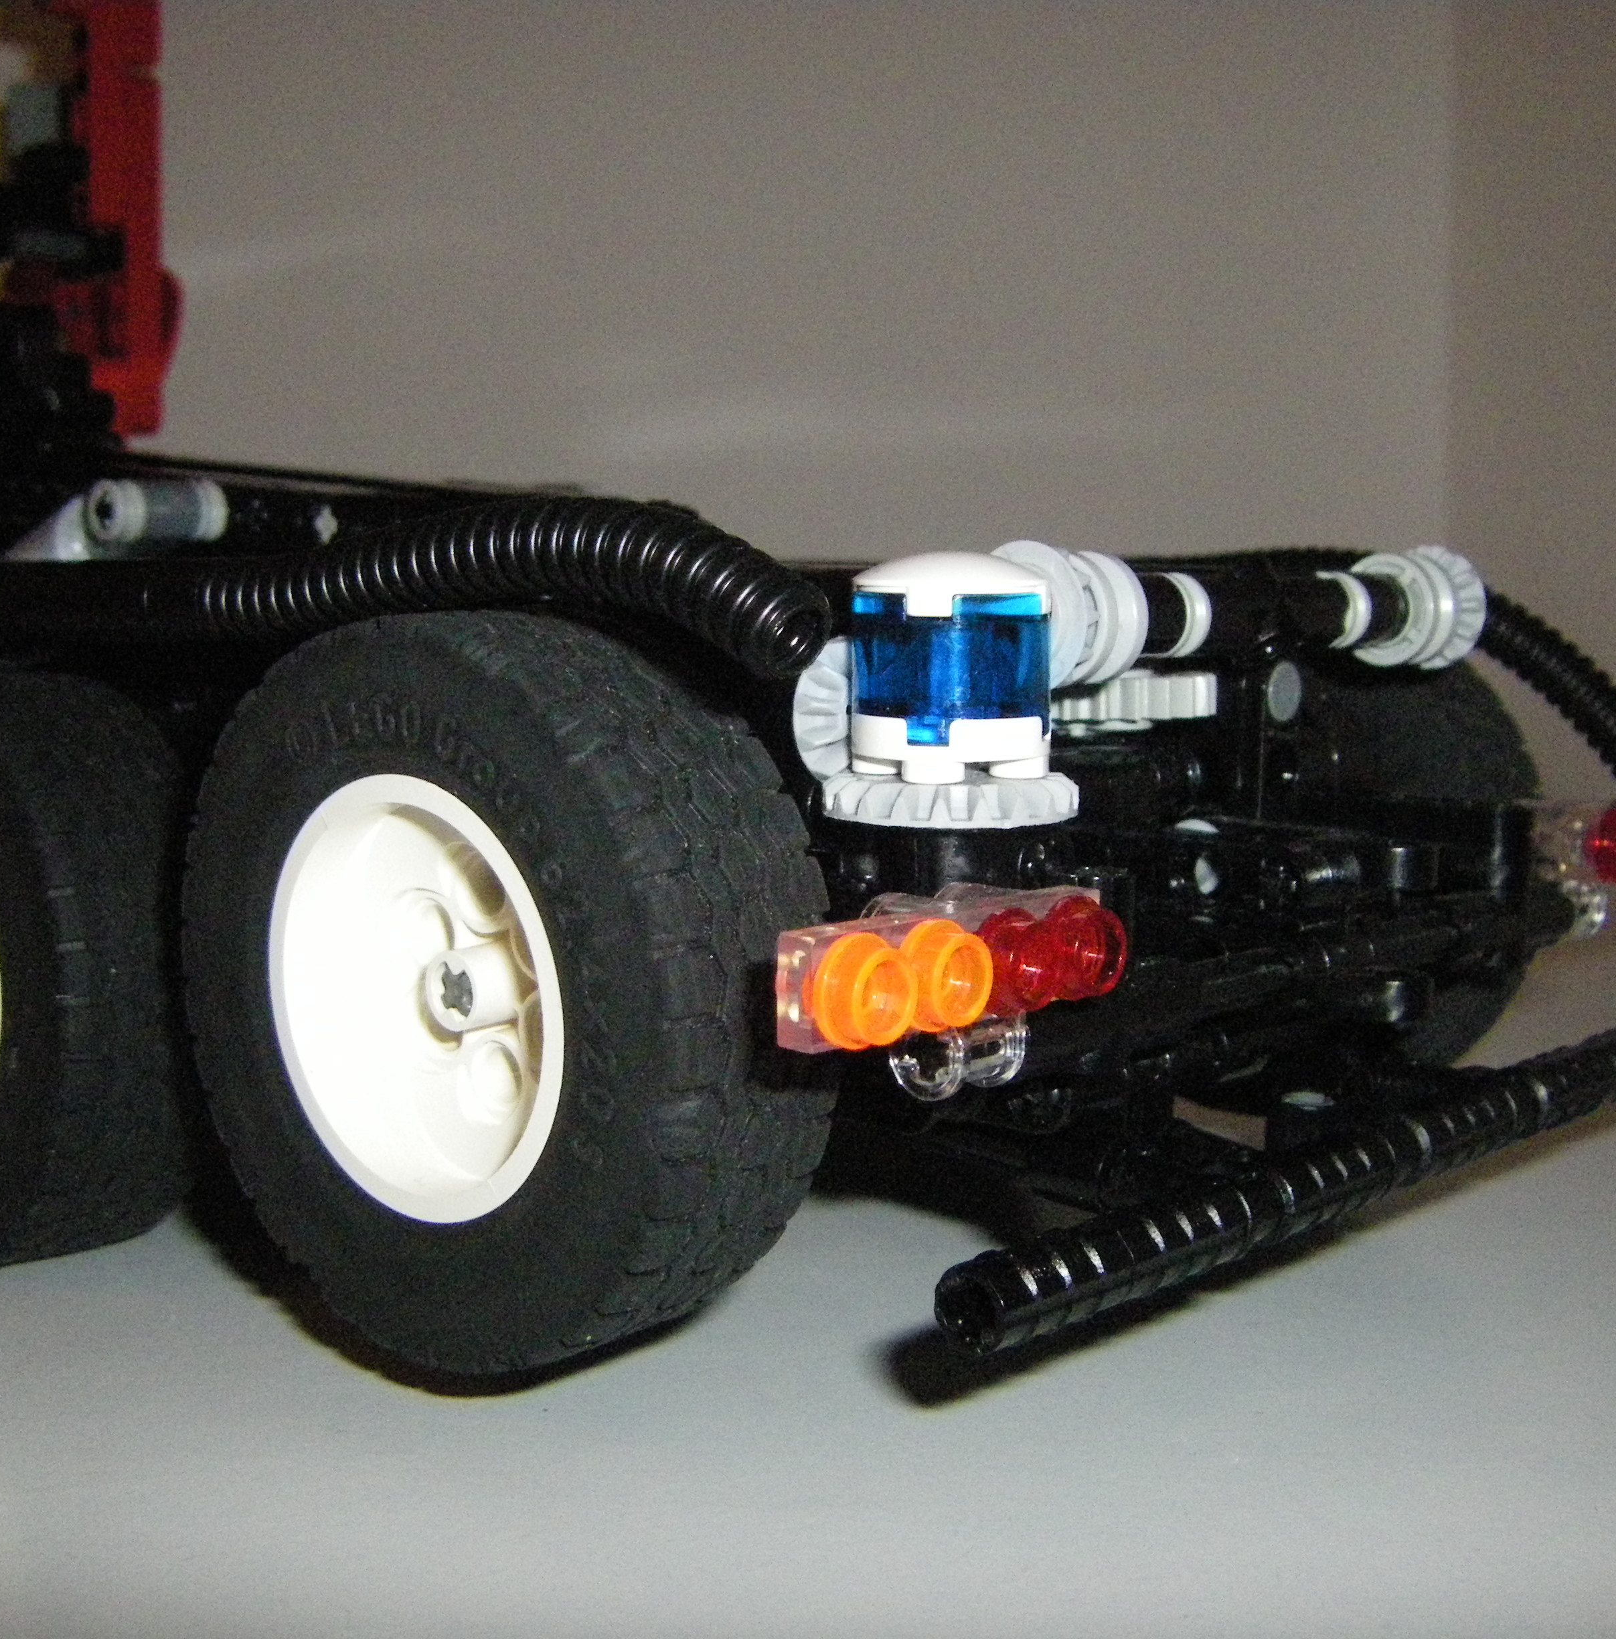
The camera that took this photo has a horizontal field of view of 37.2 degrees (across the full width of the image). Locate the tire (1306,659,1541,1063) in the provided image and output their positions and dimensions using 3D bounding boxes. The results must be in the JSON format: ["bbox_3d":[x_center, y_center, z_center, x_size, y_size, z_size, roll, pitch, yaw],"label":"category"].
[{"bbox_3d":[0.058,0.005,0.295,0.064,0.064,0.028,5,7,43],"label":"tire"}]

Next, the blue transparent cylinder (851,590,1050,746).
[{"bbox_3d":[0.012,-0.013,0.194,0.016,0.012,0.016,0,5,0],"label":"blue transparent cylinder"}]

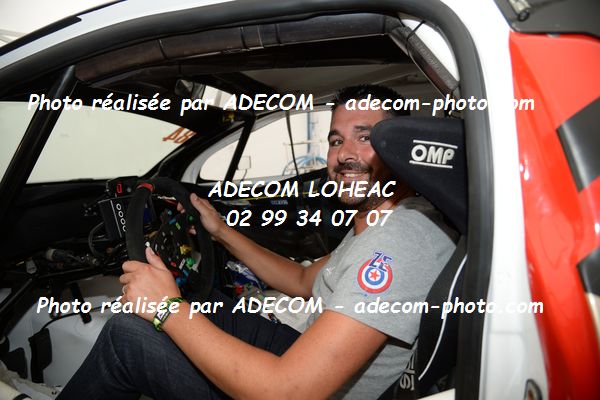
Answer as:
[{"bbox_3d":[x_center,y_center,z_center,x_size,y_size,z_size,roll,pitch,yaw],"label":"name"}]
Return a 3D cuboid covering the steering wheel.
[{"bbox_3d":[-0.311,0.114,0.985,0.070,0.335,0.345,-15,20,12],"label":"steering wheel"}]

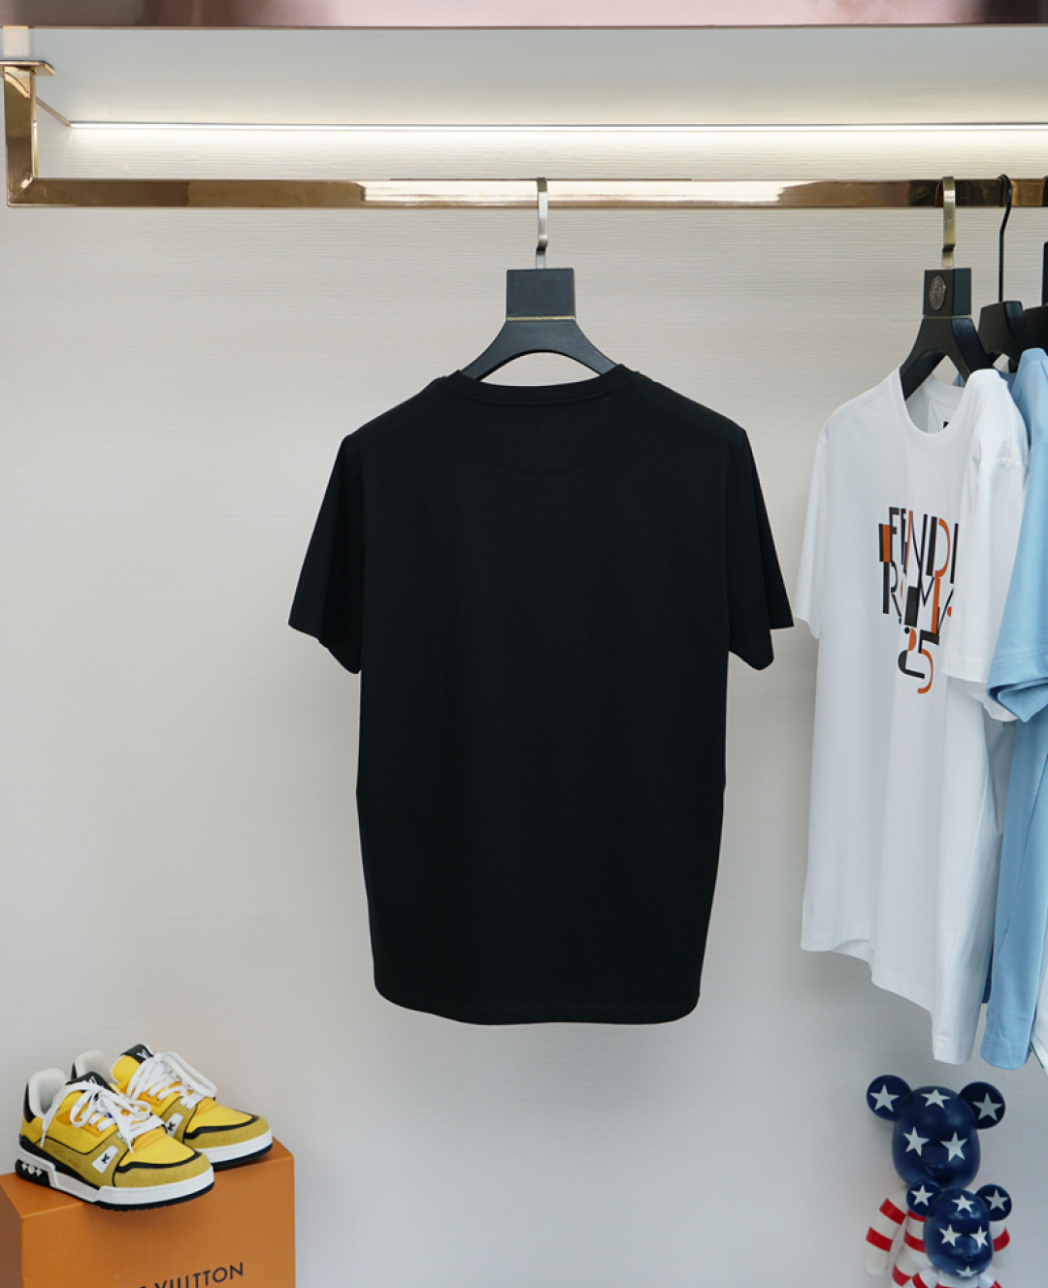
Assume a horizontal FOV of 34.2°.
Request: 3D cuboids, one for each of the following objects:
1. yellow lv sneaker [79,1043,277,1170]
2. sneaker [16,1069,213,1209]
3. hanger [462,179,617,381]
[{"bbox_3d":[-0.464,0.590,2.207,0.285,0.123,0.110,2,6,13],"label":"yellow lv sneaker"},{"bbox_3d":[-0.508,0.602,2.093,0.285,0.123,0.110,3,7,25],"label":"sneaker"},{"bbox_3d":[0.018,-0.365,1.857,0.420,0.275,0.055,1,6,12],"label":"hanger"}]

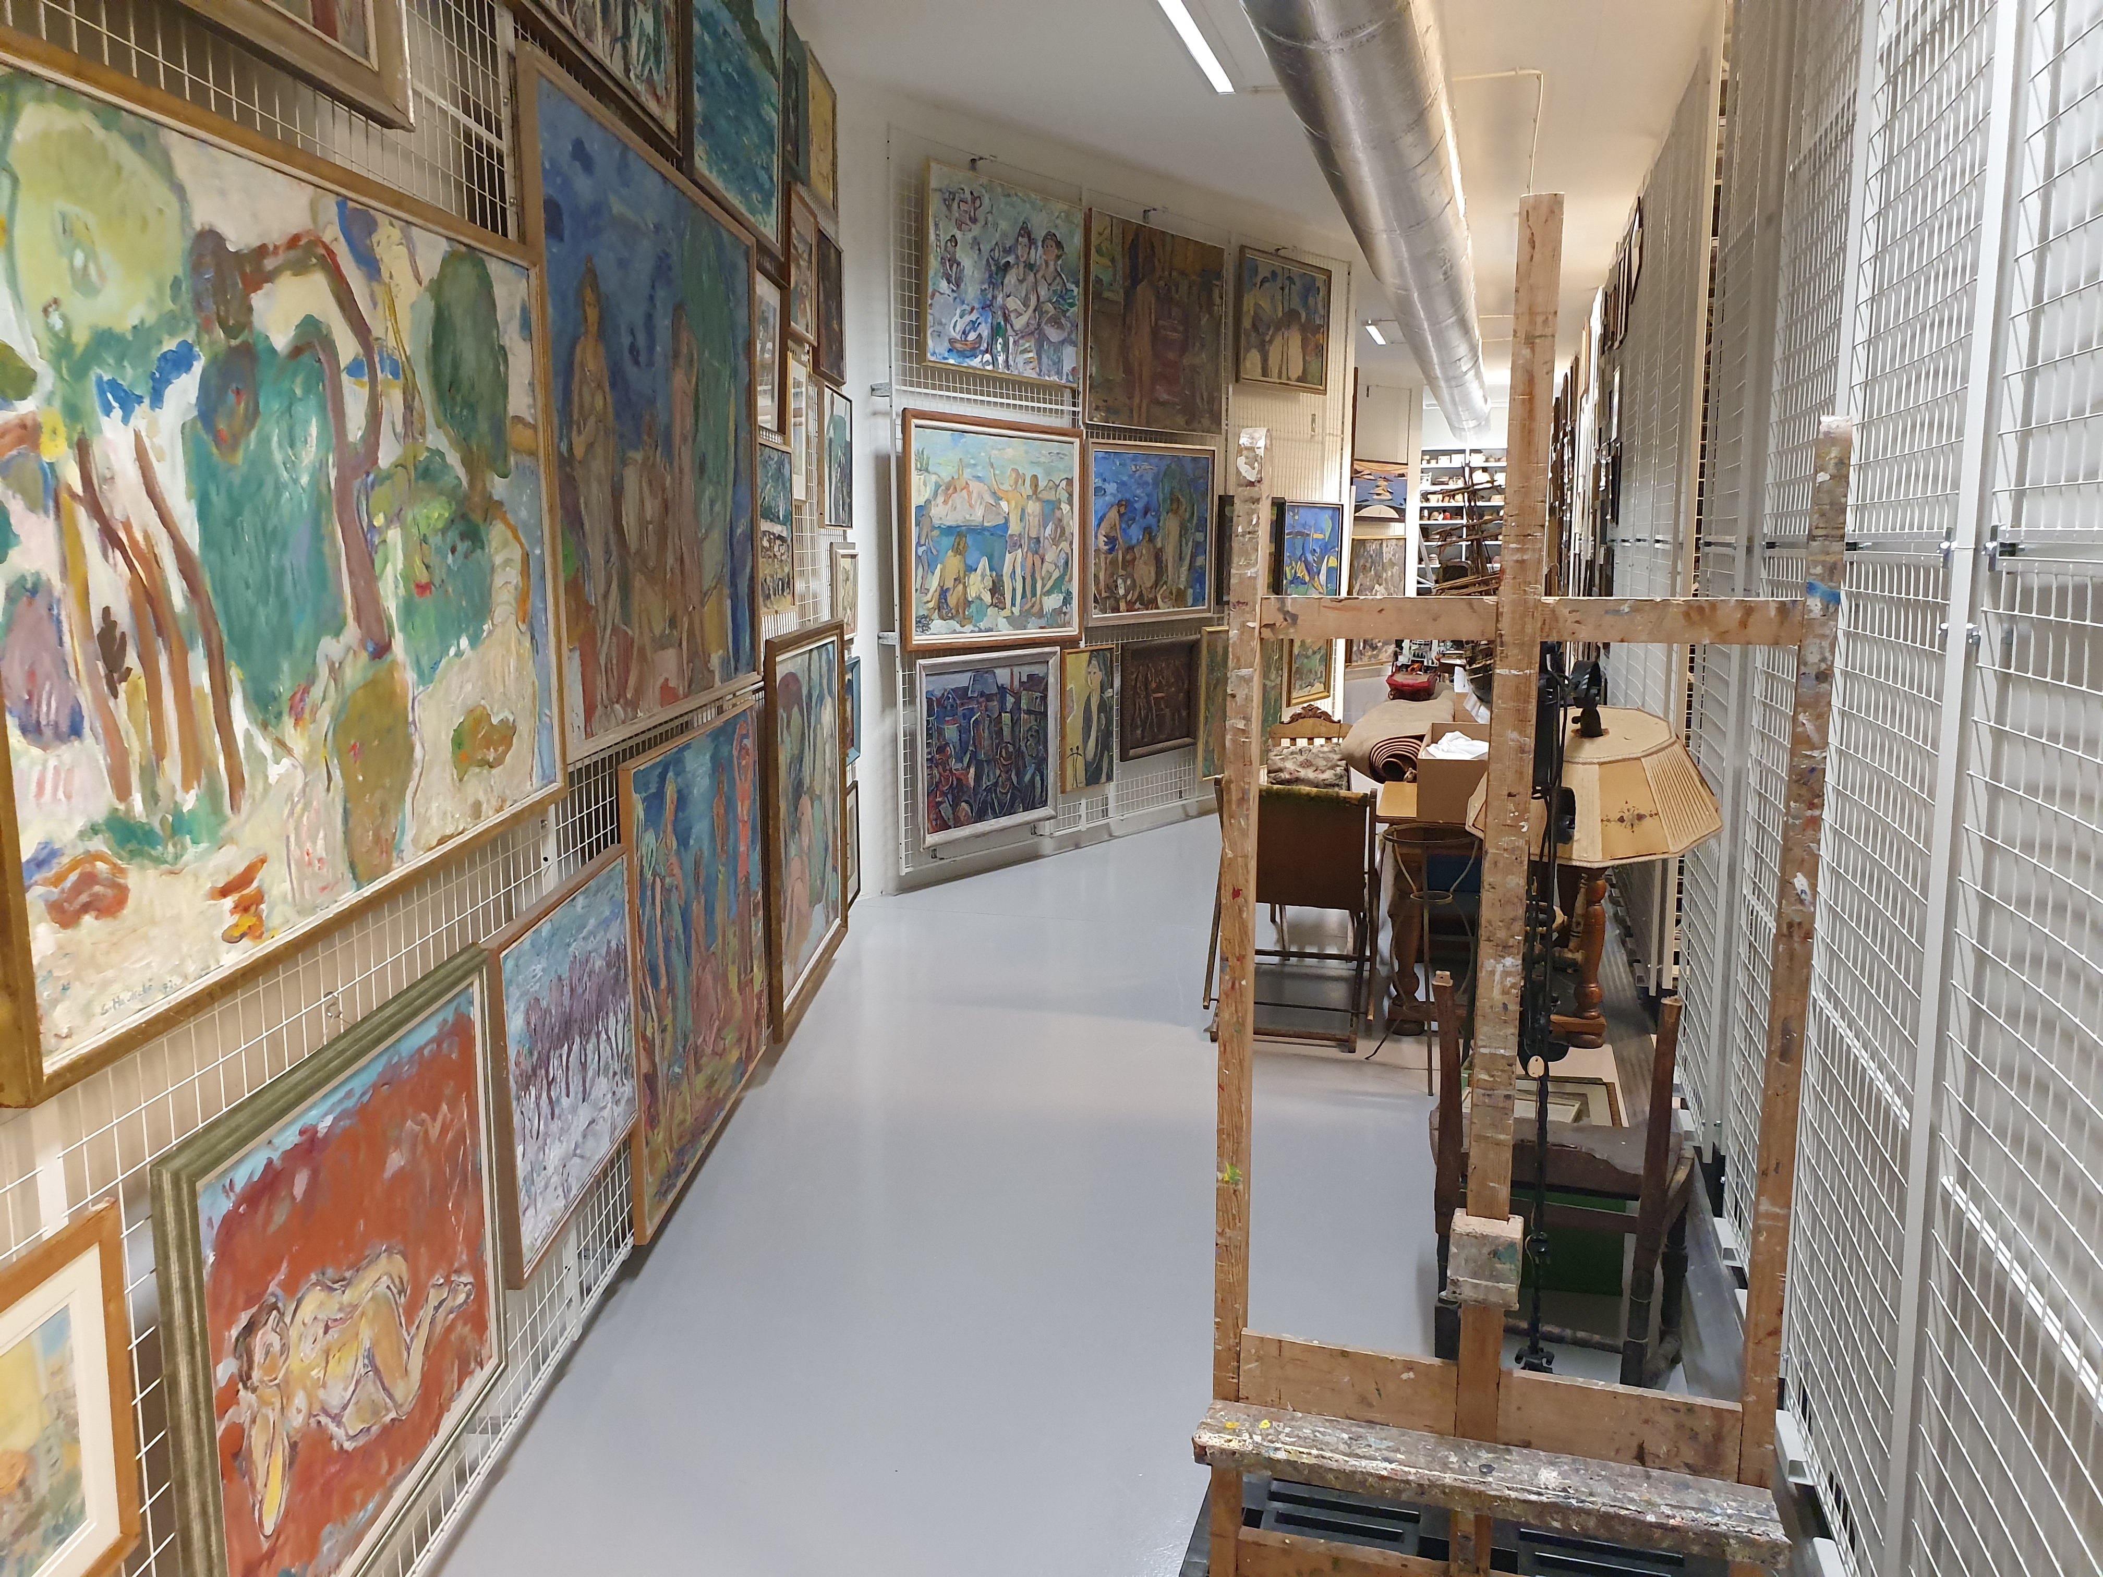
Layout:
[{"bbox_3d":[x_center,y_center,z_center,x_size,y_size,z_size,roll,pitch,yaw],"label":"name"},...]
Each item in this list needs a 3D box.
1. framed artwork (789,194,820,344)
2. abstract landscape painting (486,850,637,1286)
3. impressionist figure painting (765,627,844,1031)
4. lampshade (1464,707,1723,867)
[{"bbox_3d":[-0.848,-1.757,5.353,0.025,0.461,0.541,0,9,1],"label":"framed artwork"},{"bbox_3d":[-0.896,0.480,2.941,0.037,0.574,0.740,0,9,0],"label":"abstract landscape painting"},{"bbox_3d":[-0.853,0.072,5.634,0.040,1.250,1.447,0,9,1],"label":"impressionist figure painting"},{"bbox_3d":[1.162,-0.027,3.400,0.531,0.194,0.531,-7,20,3],"label":"lampshade"}]

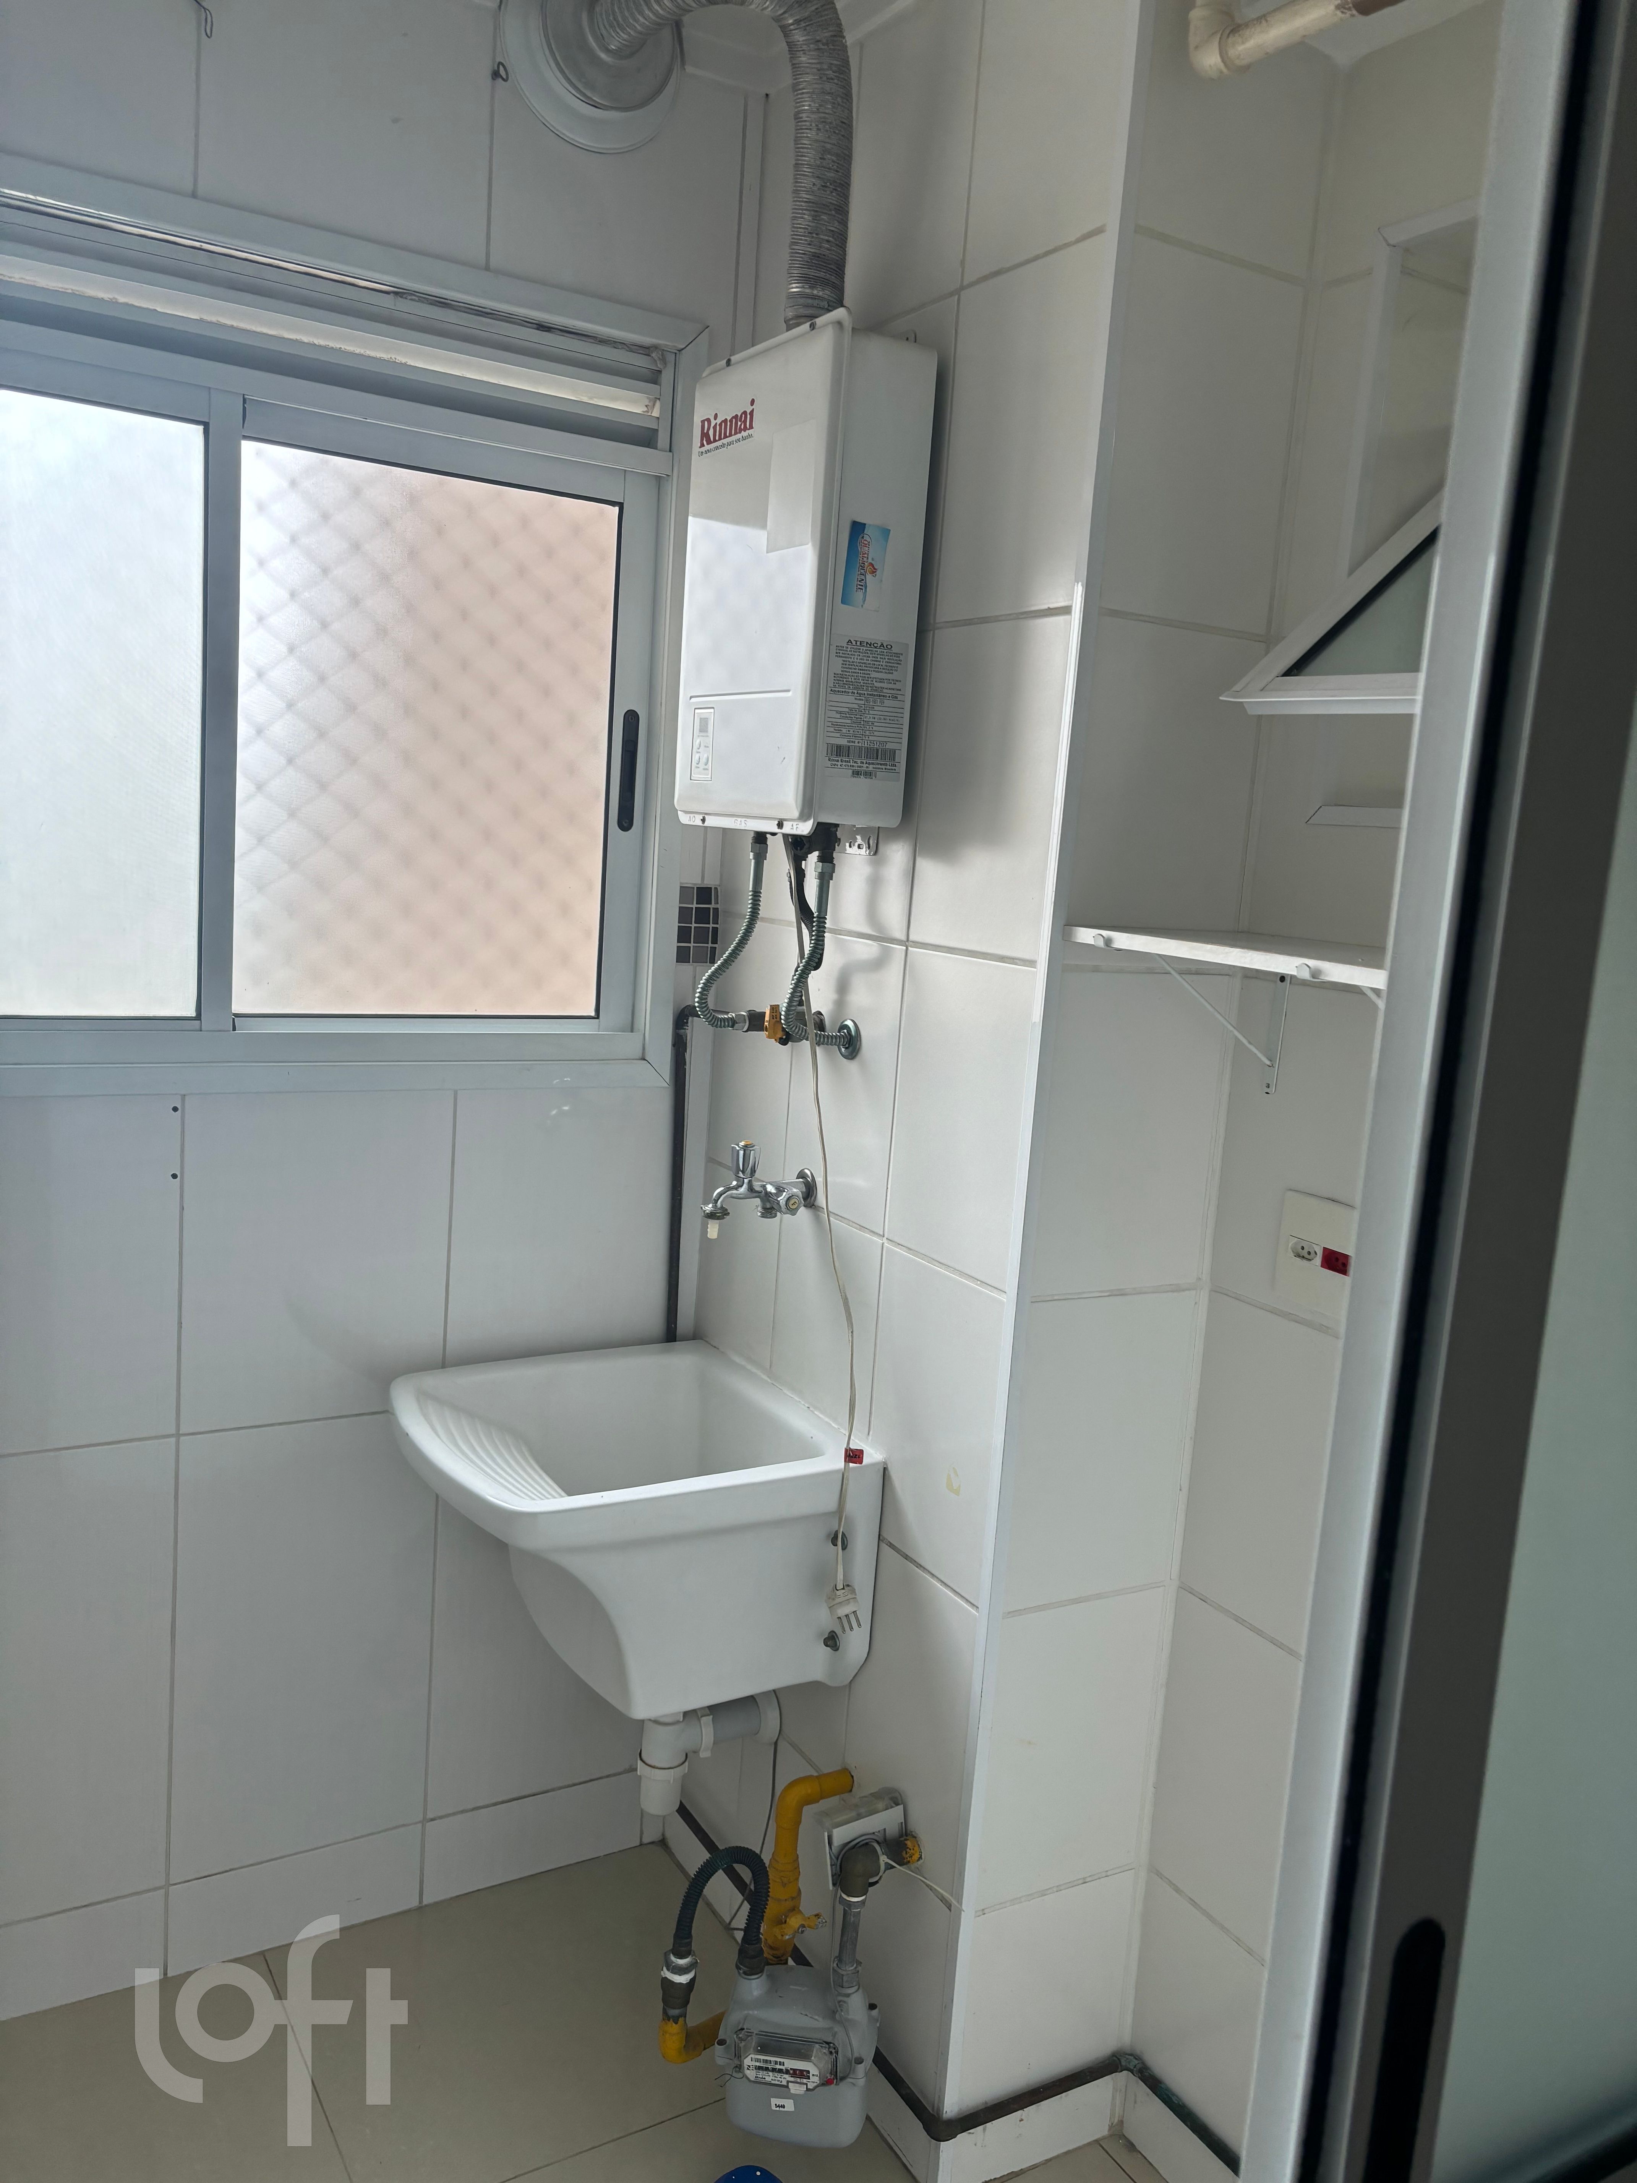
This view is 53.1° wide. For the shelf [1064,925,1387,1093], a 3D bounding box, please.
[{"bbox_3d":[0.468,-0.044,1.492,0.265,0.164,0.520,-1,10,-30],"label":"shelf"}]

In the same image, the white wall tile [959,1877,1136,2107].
[{"bbox_3d":[0.268,1.053,1.926,0.263,0.252,0.010,-1,10,-30],"label":"white wall tile"}]

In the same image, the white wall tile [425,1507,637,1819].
[{"bbox_3d":[-0.383,0.716,2.327,0.333,0.607,0.010,-1,10,-30],"label":"white wall tile"}]

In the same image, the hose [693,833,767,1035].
[{"bbox_3d":[-0.104,-0.195,1.989,0.079,0.234,0.052,-1,10,-30],"label":"hose"}]

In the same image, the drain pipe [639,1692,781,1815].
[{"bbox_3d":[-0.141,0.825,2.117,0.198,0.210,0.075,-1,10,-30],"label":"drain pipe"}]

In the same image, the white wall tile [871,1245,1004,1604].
[{"bbox_3d":[0.130,0.371,1.844,0.010,0.350,0.240,-1,10,-30],"label":"white wall tile"}]

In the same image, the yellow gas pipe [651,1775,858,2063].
[{"bbox_3d":[-0.071,0.981,1.956,0.246,0.306,0.080,-1,10,-30],"label":"yellow gas pipe"}]

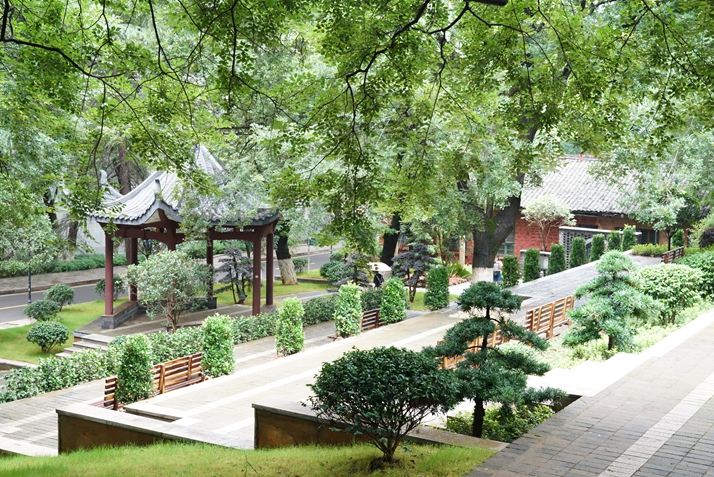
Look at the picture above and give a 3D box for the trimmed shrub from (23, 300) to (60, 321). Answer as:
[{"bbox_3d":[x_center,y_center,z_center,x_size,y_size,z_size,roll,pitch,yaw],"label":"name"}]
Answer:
[{"bbox_3d":[-12.346,2.904,35.038,1.450,0.950,1.400,0,5,0],"label":"trimmed shrub"}]

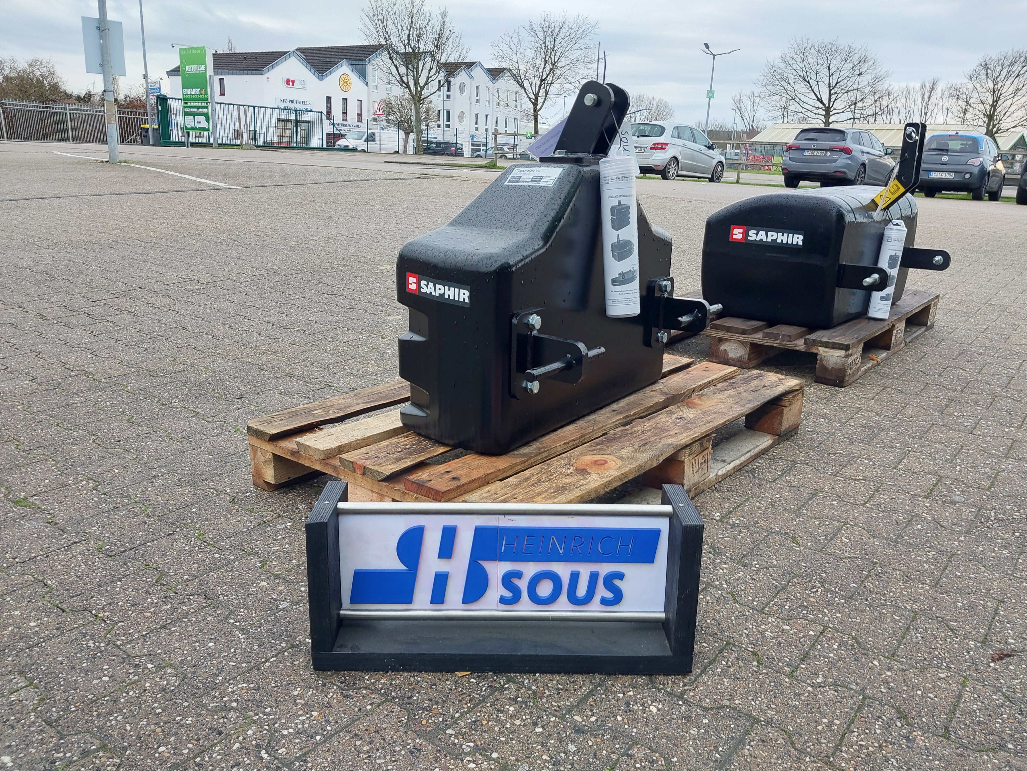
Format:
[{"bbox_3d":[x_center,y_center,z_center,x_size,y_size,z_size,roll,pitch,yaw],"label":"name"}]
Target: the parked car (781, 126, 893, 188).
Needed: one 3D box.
[{"bbox_3d":[8.868,-6.061,21.569,1.792,1.514,4.571,13,20,37],"label":"parked car"}]

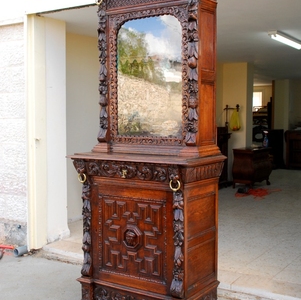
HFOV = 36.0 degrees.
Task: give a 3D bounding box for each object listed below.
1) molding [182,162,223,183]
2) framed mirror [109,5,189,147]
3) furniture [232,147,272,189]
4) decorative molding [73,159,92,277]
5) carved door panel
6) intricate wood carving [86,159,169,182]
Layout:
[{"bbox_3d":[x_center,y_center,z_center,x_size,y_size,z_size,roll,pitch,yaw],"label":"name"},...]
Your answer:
[{"bbox_3d":[0.343,0.144,2.941,0.052,0.104,0.521,2,4,33],"label":"molding"},{"bbox_3d":[-0.016,-0.490,3.185,0.648,0.912,0.038,2,4,33],"label":"framed mirror"},{"bbox_3d":[2.002,0.337,9.063,0.439,0.725,0.950,2,4,35],"label":"furniture"},{"bbox_3d":[-0.451,0.462,3.131,0.104,0.776,0.082,2,4,34],"label":"decorative molding"},{"bbox_3d":[-0.124,0.554,2.968,0.629,0.664,0.041,2,4,34],"label":"carved door panel"},{"bbox_3d":[-0.151,0.134,2.908,0.630,0.107,0.054,2,4,34],"label":"intricate wood carving"}]

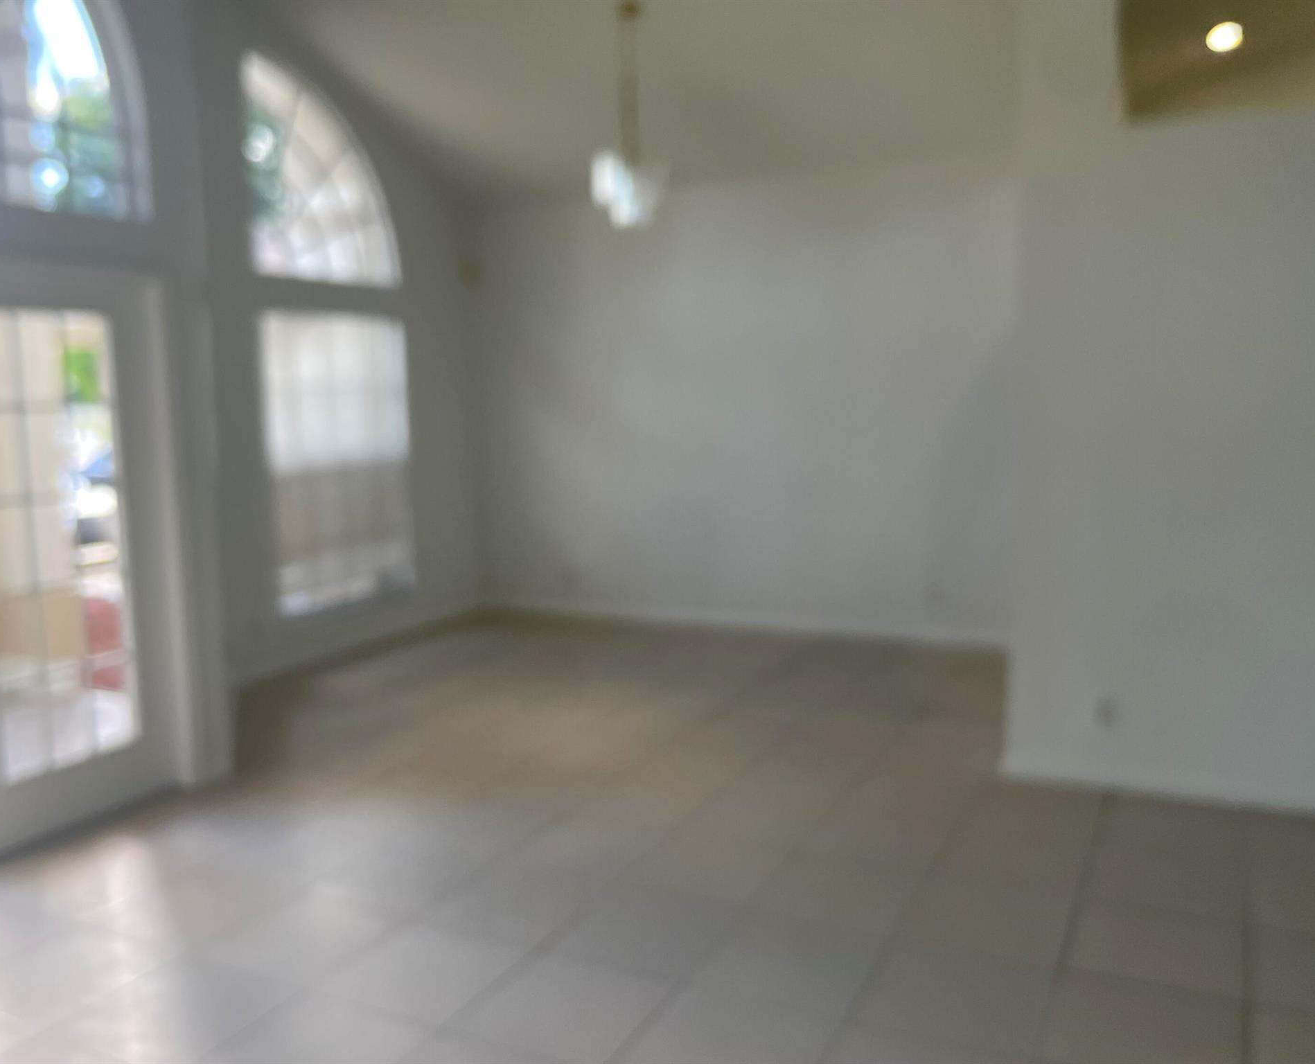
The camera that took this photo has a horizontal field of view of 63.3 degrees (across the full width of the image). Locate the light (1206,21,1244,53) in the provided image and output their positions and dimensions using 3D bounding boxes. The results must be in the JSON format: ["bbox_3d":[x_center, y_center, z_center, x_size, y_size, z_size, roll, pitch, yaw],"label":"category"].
[{"bbox_3d":[2.846,-2.485,5.350,0.170,0.040,0.170,2,7,27],"label":"light"}]

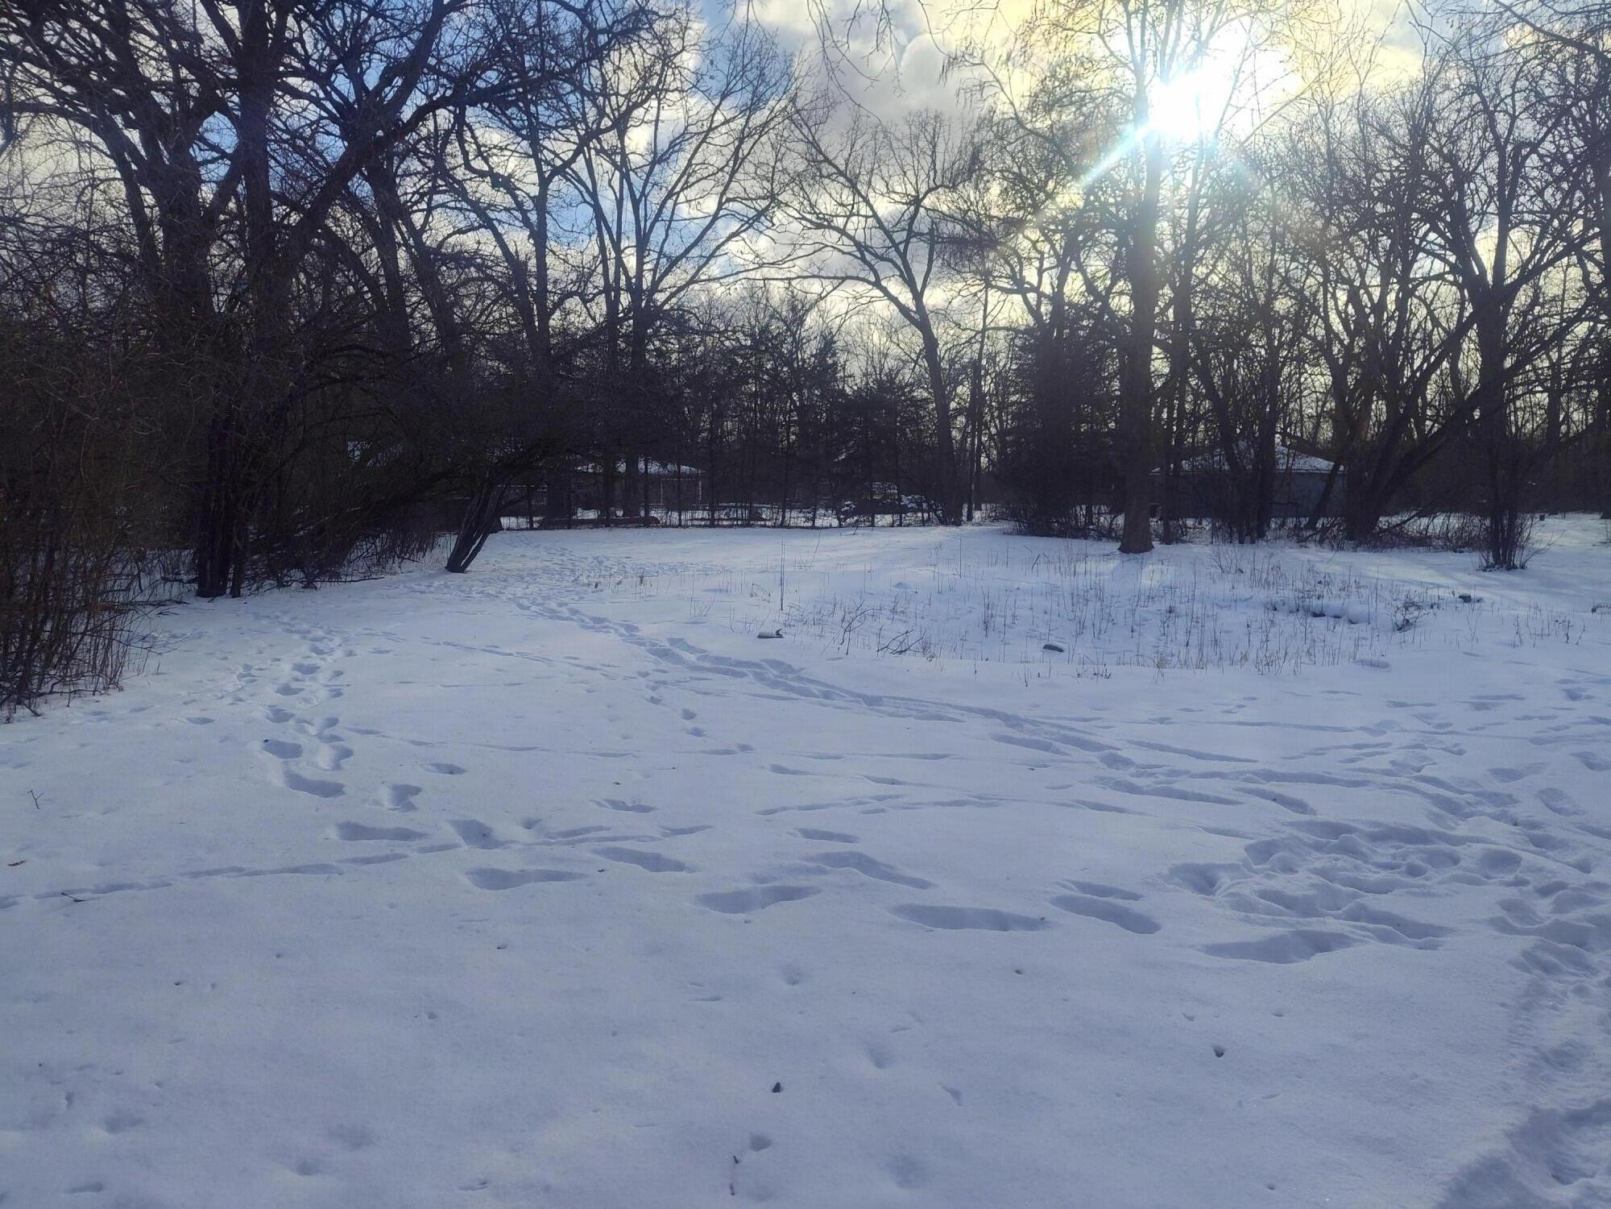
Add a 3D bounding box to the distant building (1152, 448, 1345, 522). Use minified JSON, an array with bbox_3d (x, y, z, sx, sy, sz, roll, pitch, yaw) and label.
[{"bbox_3d":[23.716,-6.802,57.428,9.600,4.100,9.500,2,7,20],"label":"distant building"}]

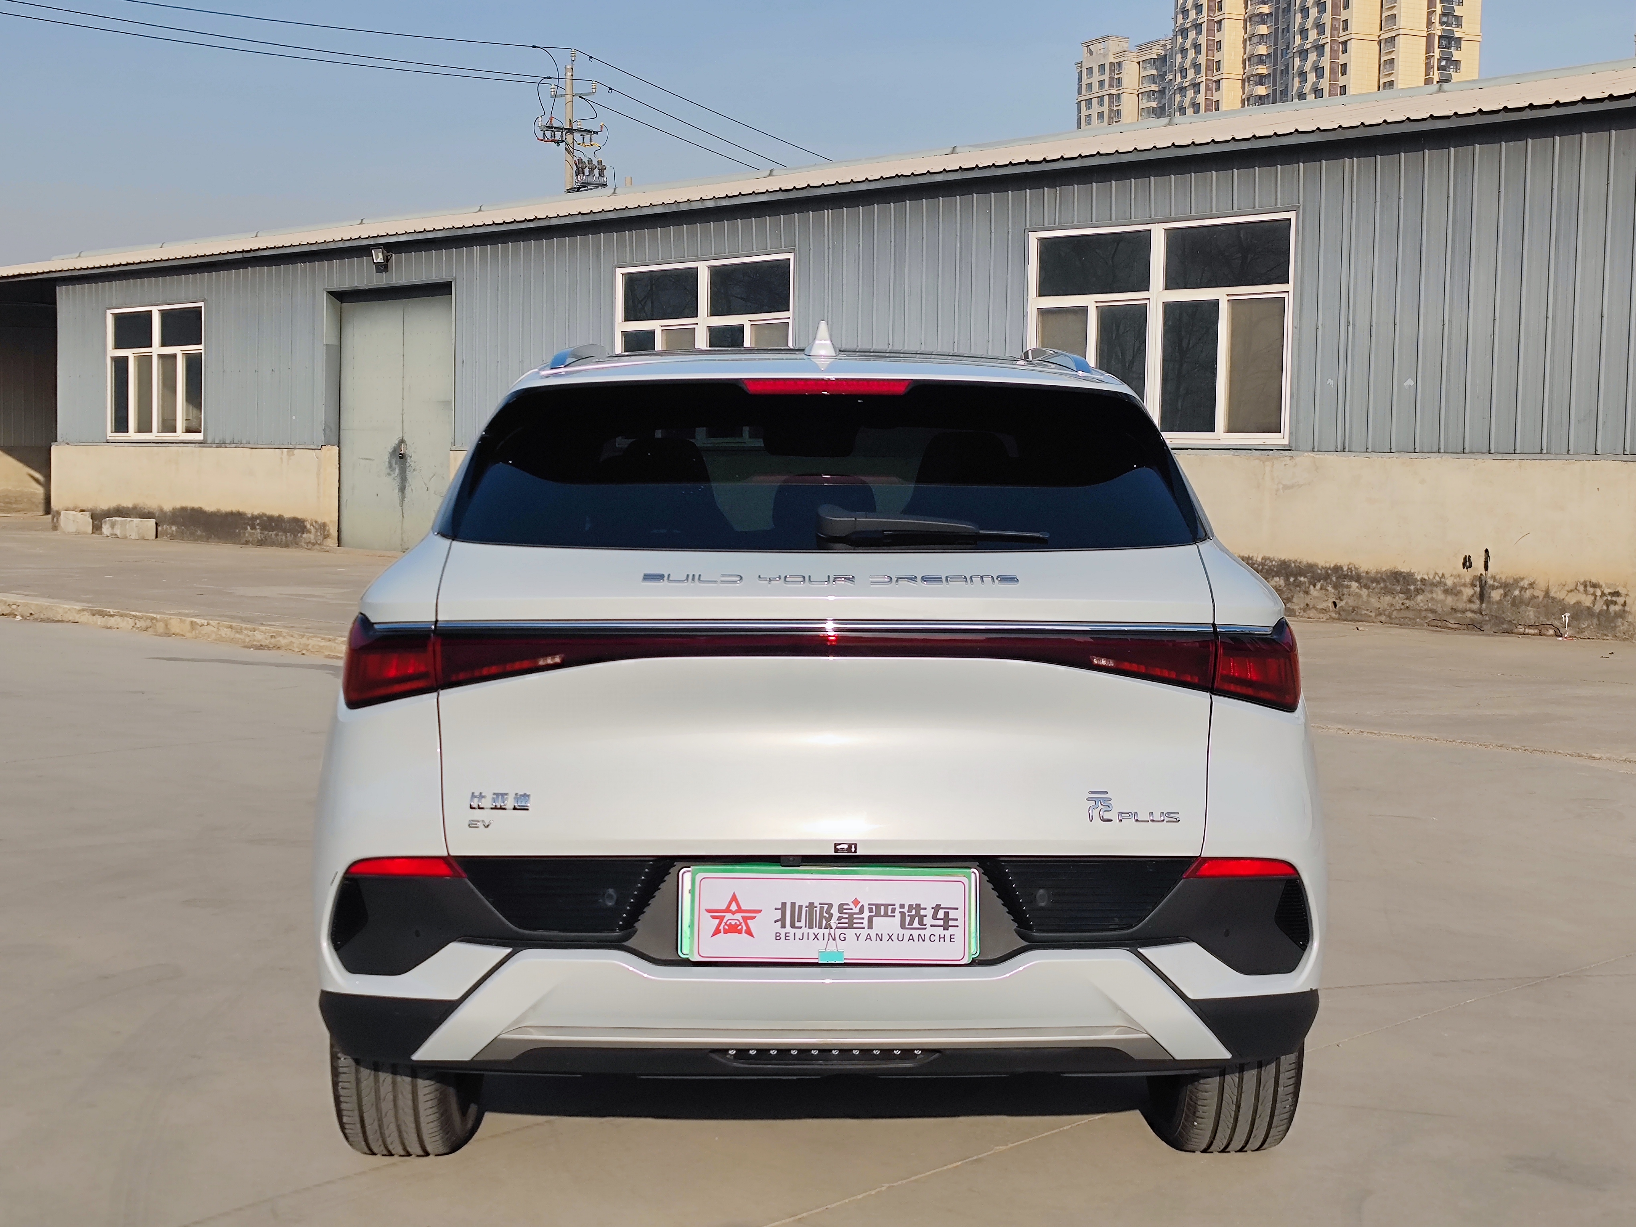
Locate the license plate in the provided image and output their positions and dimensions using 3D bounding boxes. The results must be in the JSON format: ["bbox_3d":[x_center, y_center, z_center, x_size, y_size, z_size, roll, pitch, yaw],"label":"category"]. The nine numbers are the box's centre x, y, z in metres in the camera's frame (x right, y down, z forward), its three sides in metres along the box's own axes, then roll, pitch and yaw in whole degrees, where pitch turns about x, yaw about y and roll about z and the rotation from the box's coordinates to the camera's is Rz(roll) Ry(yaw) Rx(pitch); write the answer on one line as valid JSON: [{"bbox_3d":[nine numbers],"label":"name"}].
[{"bbox_3d":[0.018,0.480,2.860,0.482,0.150,0.020,0,5,-2],"label":"license plate"}]

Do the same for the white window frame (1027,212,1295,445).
[{"bbox_3d":[2.776,-2.314,14.878,2.489,1.827,0.120,5,6,38],"label":"white window frame"}]

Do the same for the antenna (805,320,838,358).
[{"bbox_3d":[0.005,-0.494,3.261,0.061,0.066,0.150,0,5,-2],"label":"antenna"}]

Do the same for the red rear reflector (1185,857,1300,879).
[{"bbox_3d":[0.673,0.401,2.858,0.225,0.043,0.086,-1,5,-14],"label":"red rear reflector"}]

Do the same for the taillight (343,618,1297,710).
[{"bbox_3d":[0.015,0.083,2.875,1.567,0.160,0.190,0,5,-2],"label":"taillight"}]

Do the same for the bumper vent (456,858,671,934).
[{"bbox_3d":[-0.400,0.443,2.853,0.334,0.123,0.072,0,5,-2],"label":"bumper vent"}]

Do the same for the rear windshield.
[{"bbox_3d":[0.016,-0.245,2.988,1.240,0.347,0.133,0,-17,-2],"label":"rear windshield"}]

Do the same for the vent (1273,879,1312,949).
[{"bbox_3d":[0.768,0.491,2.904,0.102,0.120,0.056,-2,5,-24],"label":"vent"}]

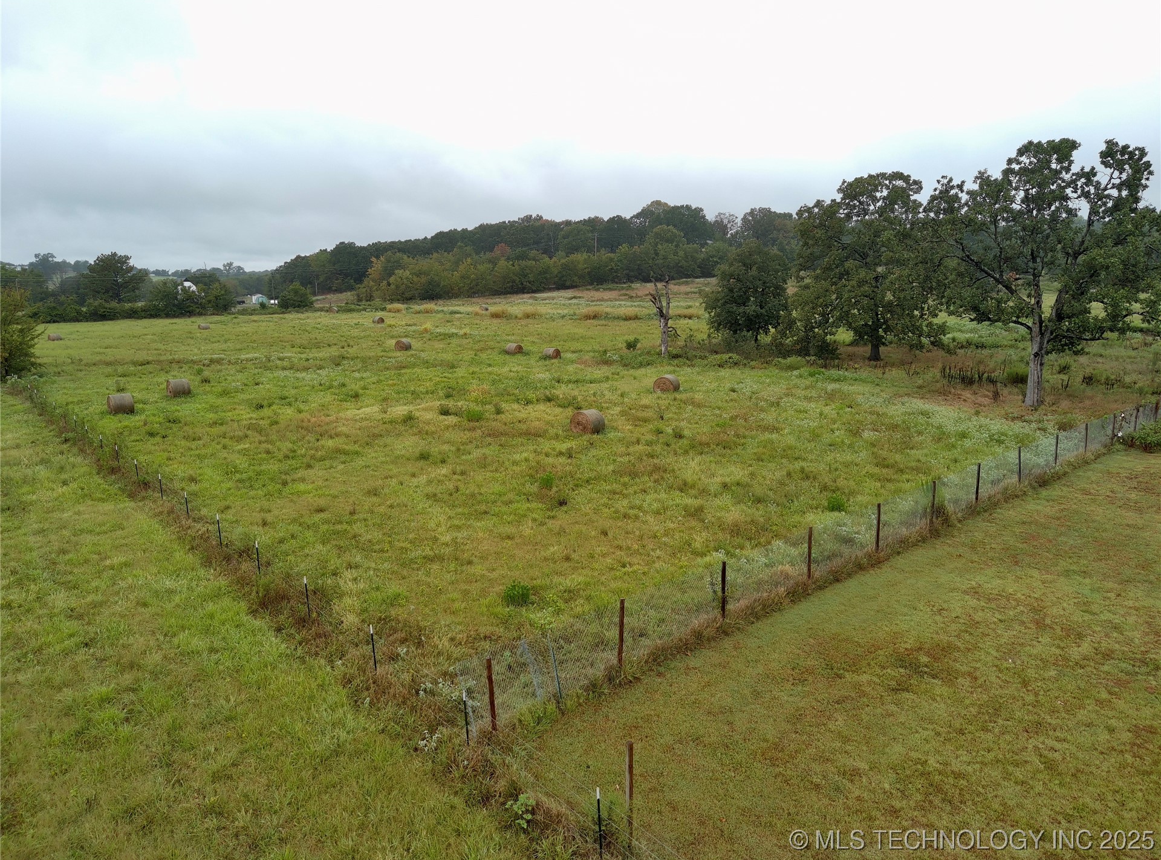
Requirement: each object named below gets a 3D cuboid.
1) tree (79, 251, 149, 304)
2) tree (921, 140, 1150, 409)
[{"bbox_3d":[-125.977,-40.015,208.451,16.000,15.410,15.000,-8,13,-30],"label":"tree"},{"bbox_3d":[25.036,-8.333,41.956,11.800,14.360,11.200,6,13,30],"label":"tree"}]

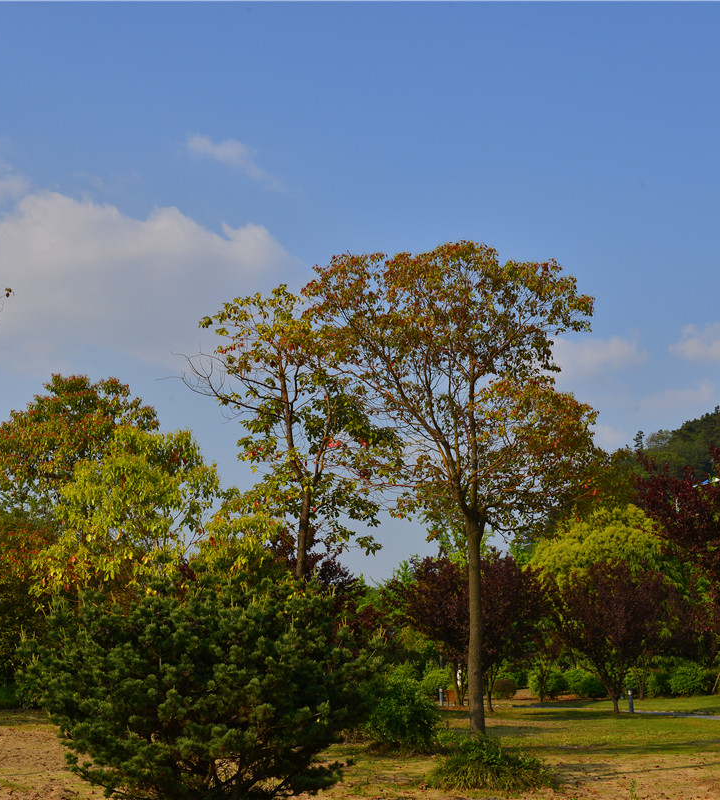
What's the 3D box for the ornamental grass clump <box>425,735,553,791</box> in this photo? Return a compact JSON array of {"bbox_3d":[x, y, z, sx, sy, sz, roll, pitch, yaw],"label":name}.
[{"bbox_3d":[1.716,4.803,16.761,1.680,0.620,1.450,-1,-12,0],"label":"ornamental grass clump"}]

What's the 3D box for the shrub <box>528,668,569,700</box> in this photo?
[{"bbox_3d":[9.272,13.952,62.161,1.870,1.490,1.870,-1,-12,0],"label":"shrub"}]

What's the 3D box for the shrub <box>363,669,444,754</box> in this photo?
[{"bbox_3d":[0.782,5.659,23.150,1.500,1.390,1.500,-1,-12,0],"label":"shrub"}]

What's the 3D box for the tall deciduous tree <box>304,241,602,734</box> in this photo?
[{"bbox_3d":[1.375,1.421,18.817,4.502,8.076,4.502,-1,-12,0],"label":"tall deciduous tree"}]

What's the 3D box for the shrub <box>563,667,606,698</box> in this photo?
[{"bbox_3d":[11.043,13.879,62.166,2.070,1.530,2.070,-1,-12,0],"label":"shrub"}]

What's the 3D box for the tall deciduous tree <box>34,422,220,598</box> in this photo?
[{"bbox_3d":[-4.119,3.265,22.322,3.317,5.871,3.317,-1,-12,0],"label":"tall deciduous tree"}]

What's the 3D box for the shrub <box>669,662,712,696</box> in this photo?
[{"bbox_3d":[15.520,13.069,59.168,2.060,1.550,2.060,-1,-12,0],"label":"shrub"}]

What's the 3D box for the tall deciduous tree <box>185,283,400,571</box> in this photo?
[{"bbox_3d":[-1.259,2.041,22.926,3.970,8.560,3.770,-1,-12,0],"label":"tall deciduous tree"}]

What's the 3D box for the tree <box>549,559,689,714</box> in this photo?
[{"bbox_3d":[9.817,8.842,47.621,5.290,5.740,5.030,-1,-12,0],"label":"tree"}]

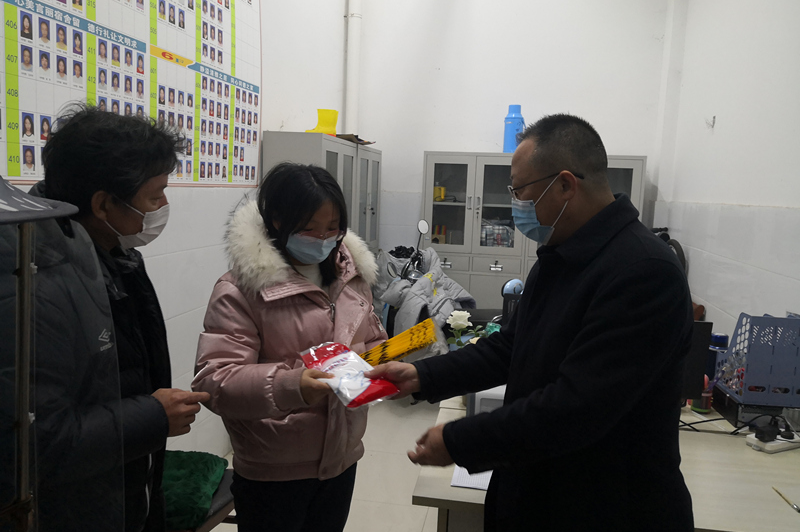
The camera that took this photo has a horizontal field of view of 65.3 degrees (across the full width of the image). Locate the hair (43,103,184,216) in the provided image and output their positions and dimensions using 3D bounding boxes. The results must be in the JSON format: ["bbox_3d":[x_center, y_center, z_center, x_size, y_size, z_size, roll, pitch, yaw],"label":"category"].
[{"bbox_3d":[-0.507,-0.186,1.100,0.230,0.200,0.190,7,4,-26],"label":"hair"}]

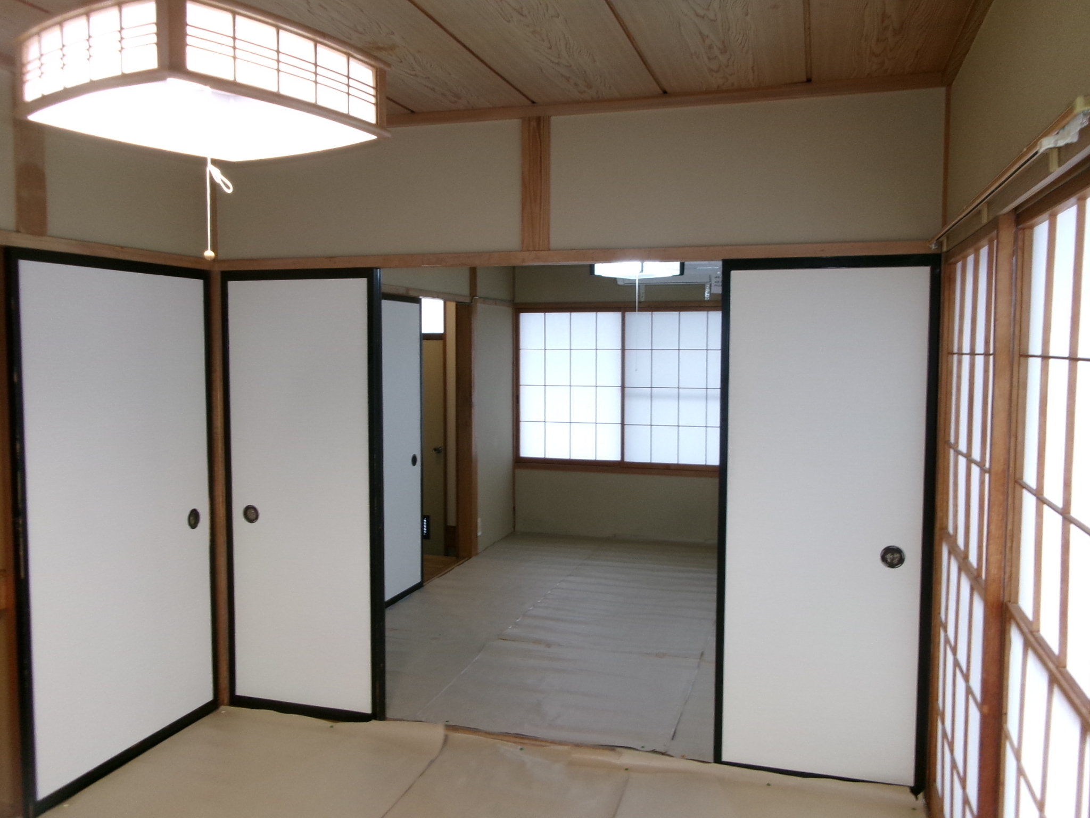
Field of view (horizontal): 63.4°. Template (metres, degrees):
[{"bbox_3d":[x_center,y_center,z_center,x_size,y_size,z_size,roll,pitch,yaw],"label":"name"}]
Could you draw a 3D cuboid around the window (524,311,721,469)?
[{"bbox_3d":[0.561,-0.164,6.704,1.650,1.193,0.051,1,4,17],"label":"window"}]

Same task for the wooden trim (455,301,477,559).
[{"bbox_3d":[-0.547,0.136,6.183,0.123,1.788,0.107,1,4,17],"label":"wooden trim"}]

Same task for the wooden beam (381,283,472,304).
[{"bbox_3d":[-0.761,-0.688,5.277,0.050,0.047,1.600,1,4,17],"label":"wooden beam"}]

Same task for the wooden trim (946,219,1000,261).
[{"bbox_3d":[1.142,-0.436,2.325,0.045,0.037,0.800,1,4,17],"label":"wooden trim"}]

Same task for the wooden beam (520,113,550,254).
[{"bbox_3d":[-0.024,-0.787,3.112,0.105,0.462,0.060,1,4,17],"label":"wooden beam"}]

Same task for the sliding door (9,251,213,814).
[{"bbox_3d":[-1.469,0.362,3.089,0.031,1.756,0.902,1,4,17],"label":"sliding door"}]

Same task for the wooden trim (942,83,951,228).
[{"bbox_3d":[1.234,-0.755,2.704,0.025,0.450,0.025,1,4,17],"label":"wooden trim"}]

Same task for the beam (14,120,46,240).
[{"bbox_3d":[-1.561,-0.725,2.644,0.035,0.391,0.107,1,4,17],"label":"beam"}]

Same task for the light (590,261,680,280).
[{"bbox_3d":[0.509,-0.800,4.871,0.380,0.140,0.380,-4,6,-45],"label":"light"}]

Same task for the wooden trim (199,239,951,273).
[{"bbox_3d":[-0.037,-0.534,3.137,2.625,0.050,0.095,1,4,17],"label":"wooden trim"}]

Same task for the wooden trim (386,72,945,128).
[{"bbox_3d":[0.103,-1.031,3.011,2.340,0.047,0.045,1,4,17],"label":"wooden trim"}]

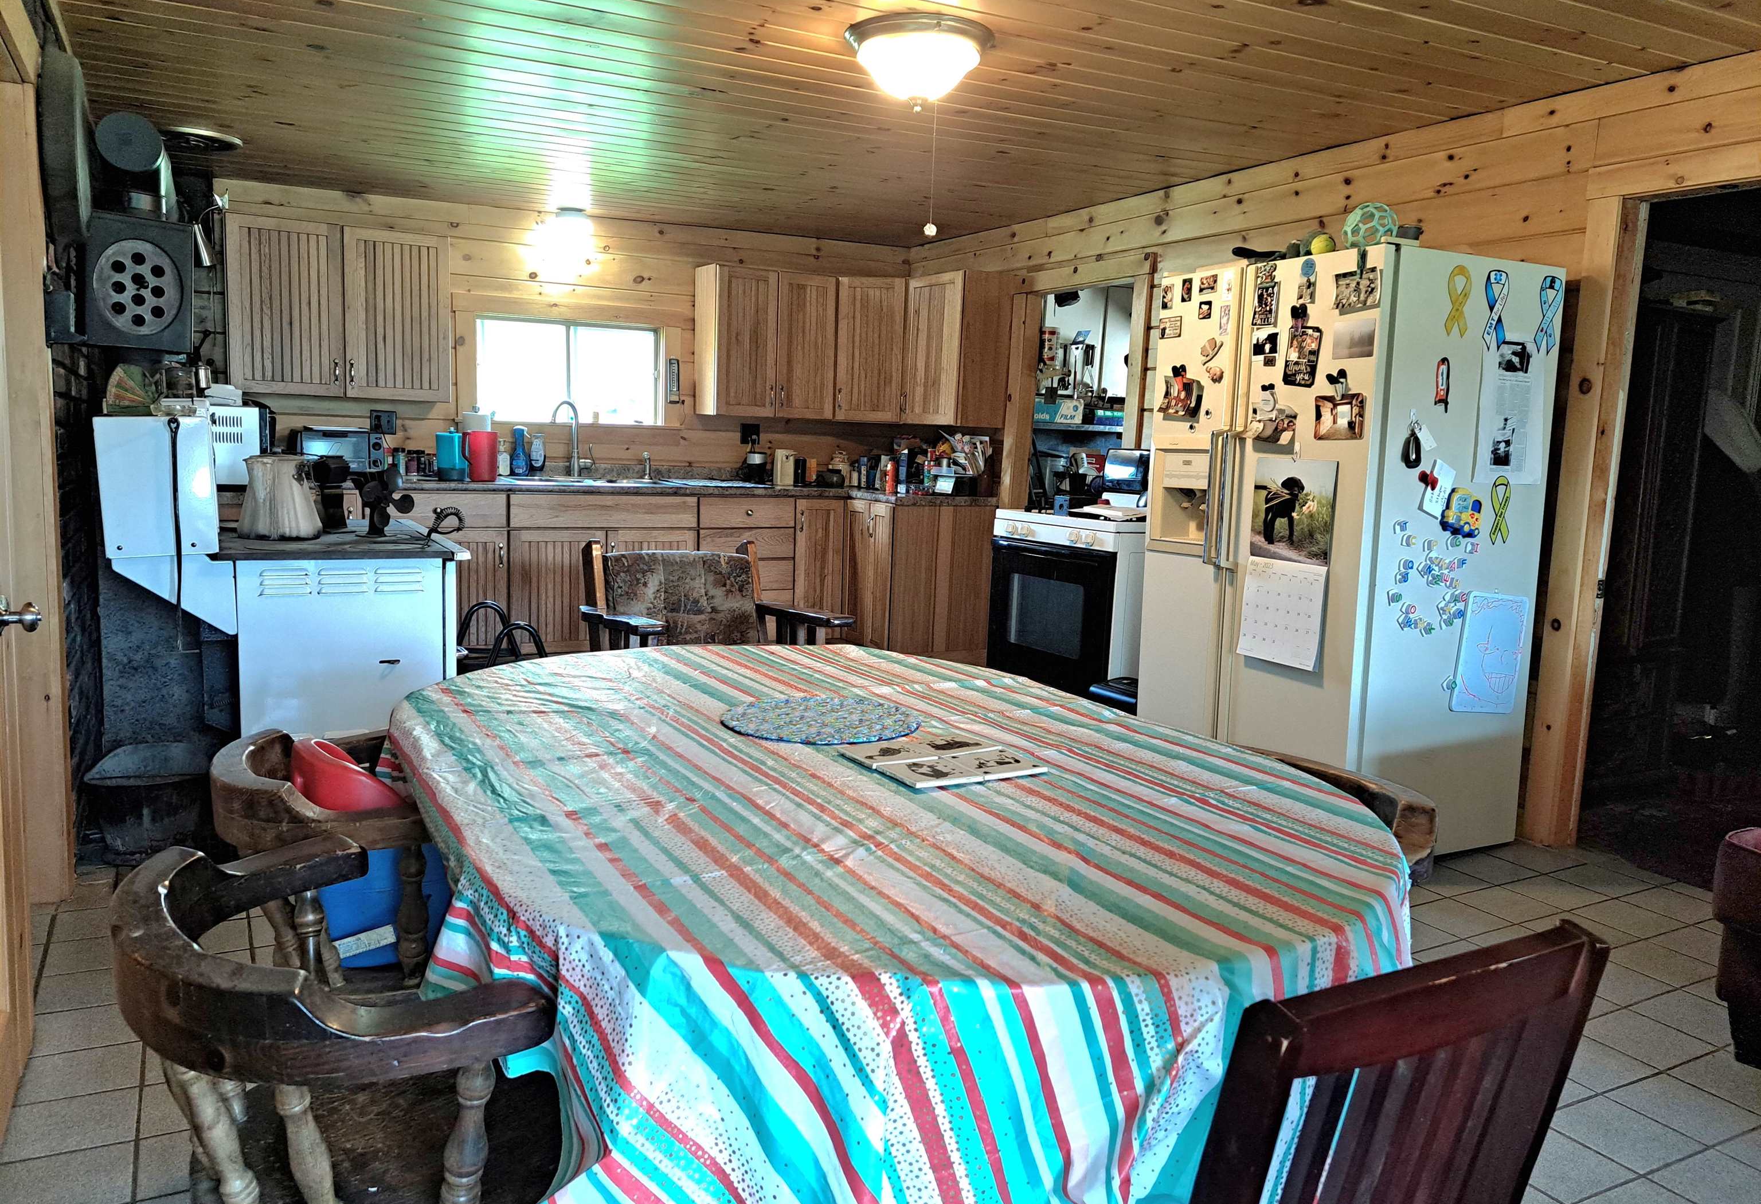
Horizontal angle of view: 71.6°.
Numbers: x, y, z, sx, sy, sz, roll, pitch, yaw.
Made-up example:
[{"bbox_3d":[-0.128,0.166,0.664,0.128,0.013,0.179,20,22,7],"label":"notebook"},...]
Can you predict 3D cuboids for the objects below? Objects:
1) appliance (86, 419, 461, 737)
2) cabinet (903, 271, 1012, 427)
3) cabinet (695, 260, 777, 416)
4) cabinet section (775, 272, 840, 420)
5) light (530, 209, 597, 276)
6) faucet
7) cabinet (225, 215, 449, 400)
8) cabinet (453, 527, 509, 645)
[{"bbox_3d":[-1.683,0.084,3.489,0.790,1.190,1.100,-2,9,-27],"label":"appliance"},{"bbox_3d":[0.405,-1.297,6.358,0.310,0.770,0.430,-2,8,-30],"label":"cabinet"},{"bbox_3d":[-0.750,-1.342,6.417,0.345,0.770,0.310,-1,8,-26],"label":"cabinet"},{"bbox_3d":[-0.470,-1.392,6.708,0.343,0.758,0.325,-2,9,-26],"label":"cabinet section"},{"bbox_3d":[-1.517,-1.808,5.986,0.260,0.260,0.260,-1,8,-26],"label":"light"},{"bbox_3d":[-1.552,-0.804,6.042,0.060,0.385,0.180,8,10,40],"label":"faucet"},{"bbox_3d":[-2.458,-1.299,5.580,0.910,0.770,0.310,-1,8,-26],"label":"cabinet"},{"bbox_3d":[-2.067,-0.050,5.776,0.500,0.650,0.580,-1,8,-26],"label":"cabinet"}]

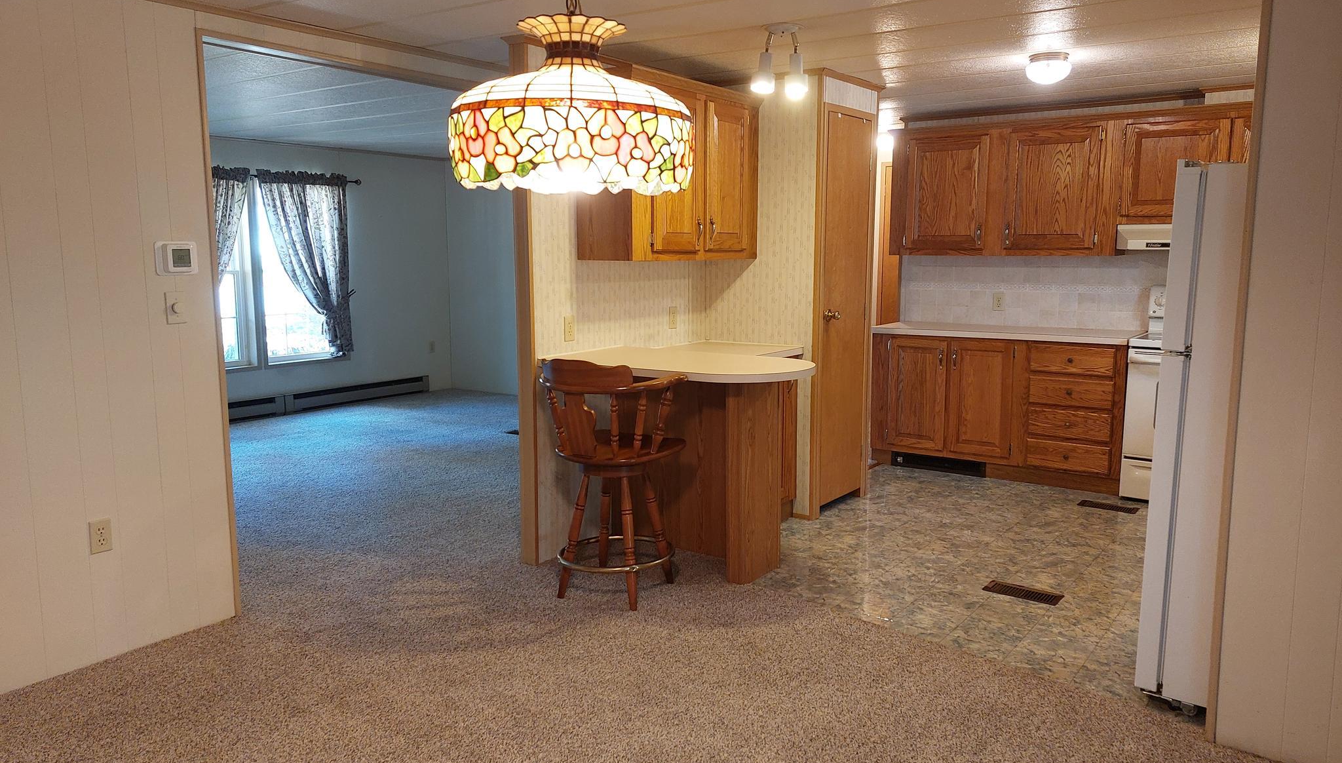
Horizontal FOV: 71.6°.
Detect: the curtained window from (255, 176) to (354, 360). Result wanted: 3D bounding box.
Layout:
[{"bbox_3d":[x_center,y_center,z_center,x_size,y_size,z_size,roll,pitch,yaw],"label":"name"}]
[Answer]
[{"bbox_3d":[-3.204,-1.013,8.230,0.120,1.660,0.971,5,10,35],"label":"curtained window"}]

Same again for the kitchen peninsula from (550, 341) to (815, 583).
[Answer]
[{"bbox_3d":[0.258,0.331,4.659,0.980,0.910,1.260,5,10,35],"label":"kitchen peninsula"}]

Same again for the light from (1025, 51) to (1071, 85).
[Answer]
[{"bbox_3d":[1.743,-1.433,4.312,0.250,0.155,0.250,5,10,35],"label":"light"}]

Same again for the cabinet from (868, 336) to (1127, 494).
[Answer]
[{"bbox_3d":[2.130,0.151,6.011,1.524,0.879,0.600,5,10,35],"label":"cabinet"}]

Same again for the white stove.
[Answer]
[{"bbox_3d":[3.056,0.087,5.306,0.760,1.190,0.680,5,10,35],"label":"white stove"}]

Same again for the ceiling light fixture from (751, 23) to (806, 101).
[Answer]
[{"bbox_3d":[0.439,-1.280,3.741,0.220,0.290,0.160,0,8,0],"label":"ceiling light fixture"}]

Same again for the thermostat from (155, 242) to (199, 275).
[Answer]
[{"bbox_3d":[-1.793,-0.447,3.396,0.030,0.118,0.143,5,10,35],"label":"thermostat"}]

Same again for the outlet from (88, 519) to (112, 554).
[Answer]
[{"bbox_3d":[-1.996,0.538,3.255,0.012,0.114,0.071,5,10,35],"label":"outlet"}]

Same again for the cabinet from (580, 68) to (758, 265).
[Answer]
[{"bbox_3d":[0.017,-1.038,4.681,0.323,0.851,1.092,5,10,35],"label":"cabinet"}]

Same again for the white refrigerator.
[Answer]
[{"bbox_3d":[2.008,0.173,2.951,0.740,1.672,0.750,5,10,35],"label":"white refrigerator"}]

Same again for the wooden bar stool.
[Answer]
[{"bbox_3d":[-0.267,0.388,3.898,0.525,1.010,0.530,4,9,27],"label":"wooden bar stool"}]

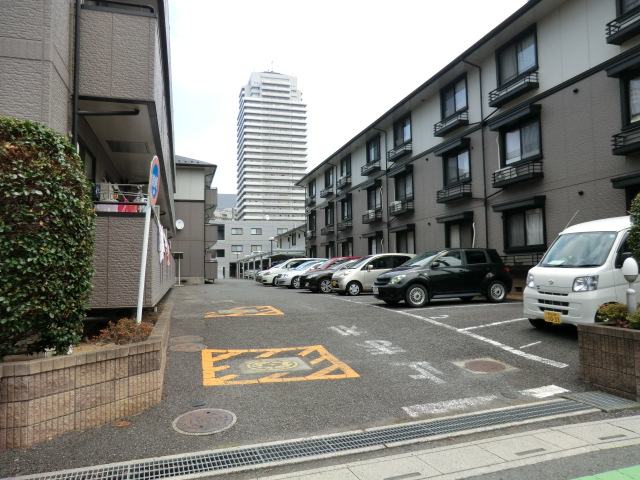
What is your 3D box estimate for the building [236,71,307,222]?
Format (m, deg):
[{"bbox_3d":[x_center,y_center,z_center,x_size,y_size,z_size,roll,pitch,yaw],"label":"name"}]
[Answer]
[{"bbox_3d":[-23.858,-33.026,219.874,29.500,100.100,29.000,0,-4,-14],"label":"building"}]

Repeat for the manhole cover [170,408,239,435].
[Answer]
[{"bbox_3d":[-1.137,1.810,4.400,0.630,0.050,0.630,1,1,-17],"label":"manhole cover"}]

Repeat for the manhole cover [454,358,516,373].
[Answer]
[{"bbox_3d":[2.257,1.737,6.050,0.620,0.050,0.620,0,1,-17],"label":"manhole cover"}]

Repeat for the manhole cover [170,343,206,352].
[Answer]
[{"bbox_3d":[-2.141,1.776,7.250,0.600,0.050,0.600,1,0,-17],"label":"manhole cover"}]

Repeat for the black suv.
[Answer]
[{"bbox_3d":[3.392,1.015,12.383,3.860,1.530,1.695,0,-4,-14],"label":"black suv"}]

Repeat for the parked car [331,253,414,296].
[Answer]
[{"bbox_3d":[2.007,1.316,17.094,3.400,1.530,1.475,0,-4,-16],"label":"parked car"}]

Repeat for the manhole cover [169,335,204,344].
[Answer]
[{"bbox_3d":[-2.356,1.779,7.900,0.600,0.050,0.600,1,-1,-17],"label":"manhole cover"}]

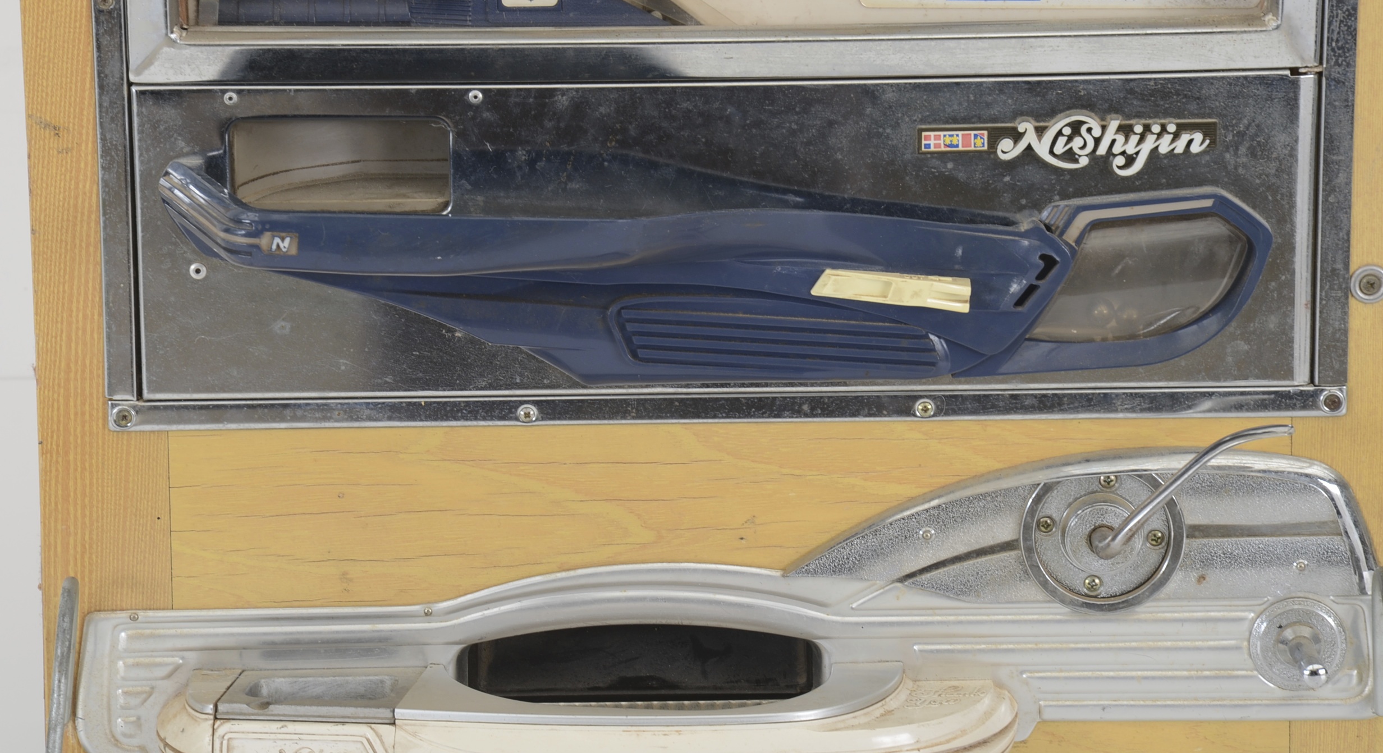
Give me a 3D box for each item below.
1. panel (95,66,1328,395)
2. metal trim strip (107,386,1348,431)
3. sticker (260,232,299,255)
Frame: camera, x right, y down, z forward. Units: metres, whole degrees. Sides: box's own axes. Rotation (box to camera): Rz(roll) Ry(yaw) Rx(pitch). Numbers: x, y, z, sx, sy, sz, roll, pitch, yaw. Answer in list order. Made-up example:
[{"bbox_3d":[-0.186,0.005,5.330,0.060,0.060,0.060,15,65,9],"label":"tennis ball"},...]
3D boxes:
[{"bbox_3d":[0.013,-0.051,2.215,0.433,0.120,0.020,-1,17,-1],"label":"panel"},{"bbox_3d":[0.014,0.012,2.234,0.459,0.011,0.005,-1,17,-1],"label":"metal trim strip"},{"bbox_3d":[-0.149,-0.048,2.181,0.014,0.008,0.002,-1,17,-1],"label":"sticker"}]

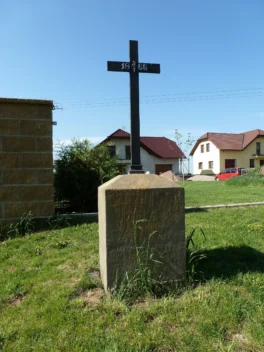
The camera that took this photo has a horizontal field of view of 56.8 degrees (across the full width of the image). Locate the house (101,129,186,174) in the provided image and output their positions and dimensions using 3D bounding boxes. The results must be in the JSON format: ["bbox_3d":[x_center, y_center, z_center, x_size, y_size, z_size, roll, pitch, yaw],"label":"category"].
[{"bbox_3d":[-0.800,-3.295,44.500,17.500,8.050,11.000,-1,0,-12],"label":"house"}]

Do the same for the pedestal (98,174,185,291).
[{"bbox_3d":[0.042,0.315,1.610,0.475,0.642,0.420,-1,0,-13],"label":"pedestal"}]

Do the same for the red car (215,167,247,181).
[{"bbox_3d":[11.150,-0.130,27.500,1.660,1.460,3.750,-1,0,-41],"label":"red car"}]

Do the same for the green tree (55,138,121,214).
[{"bbox_3d":[-0.720,-0.037,4.100,1.100,1.140,1.050,-1,0,-9],"label":"green tree"}]

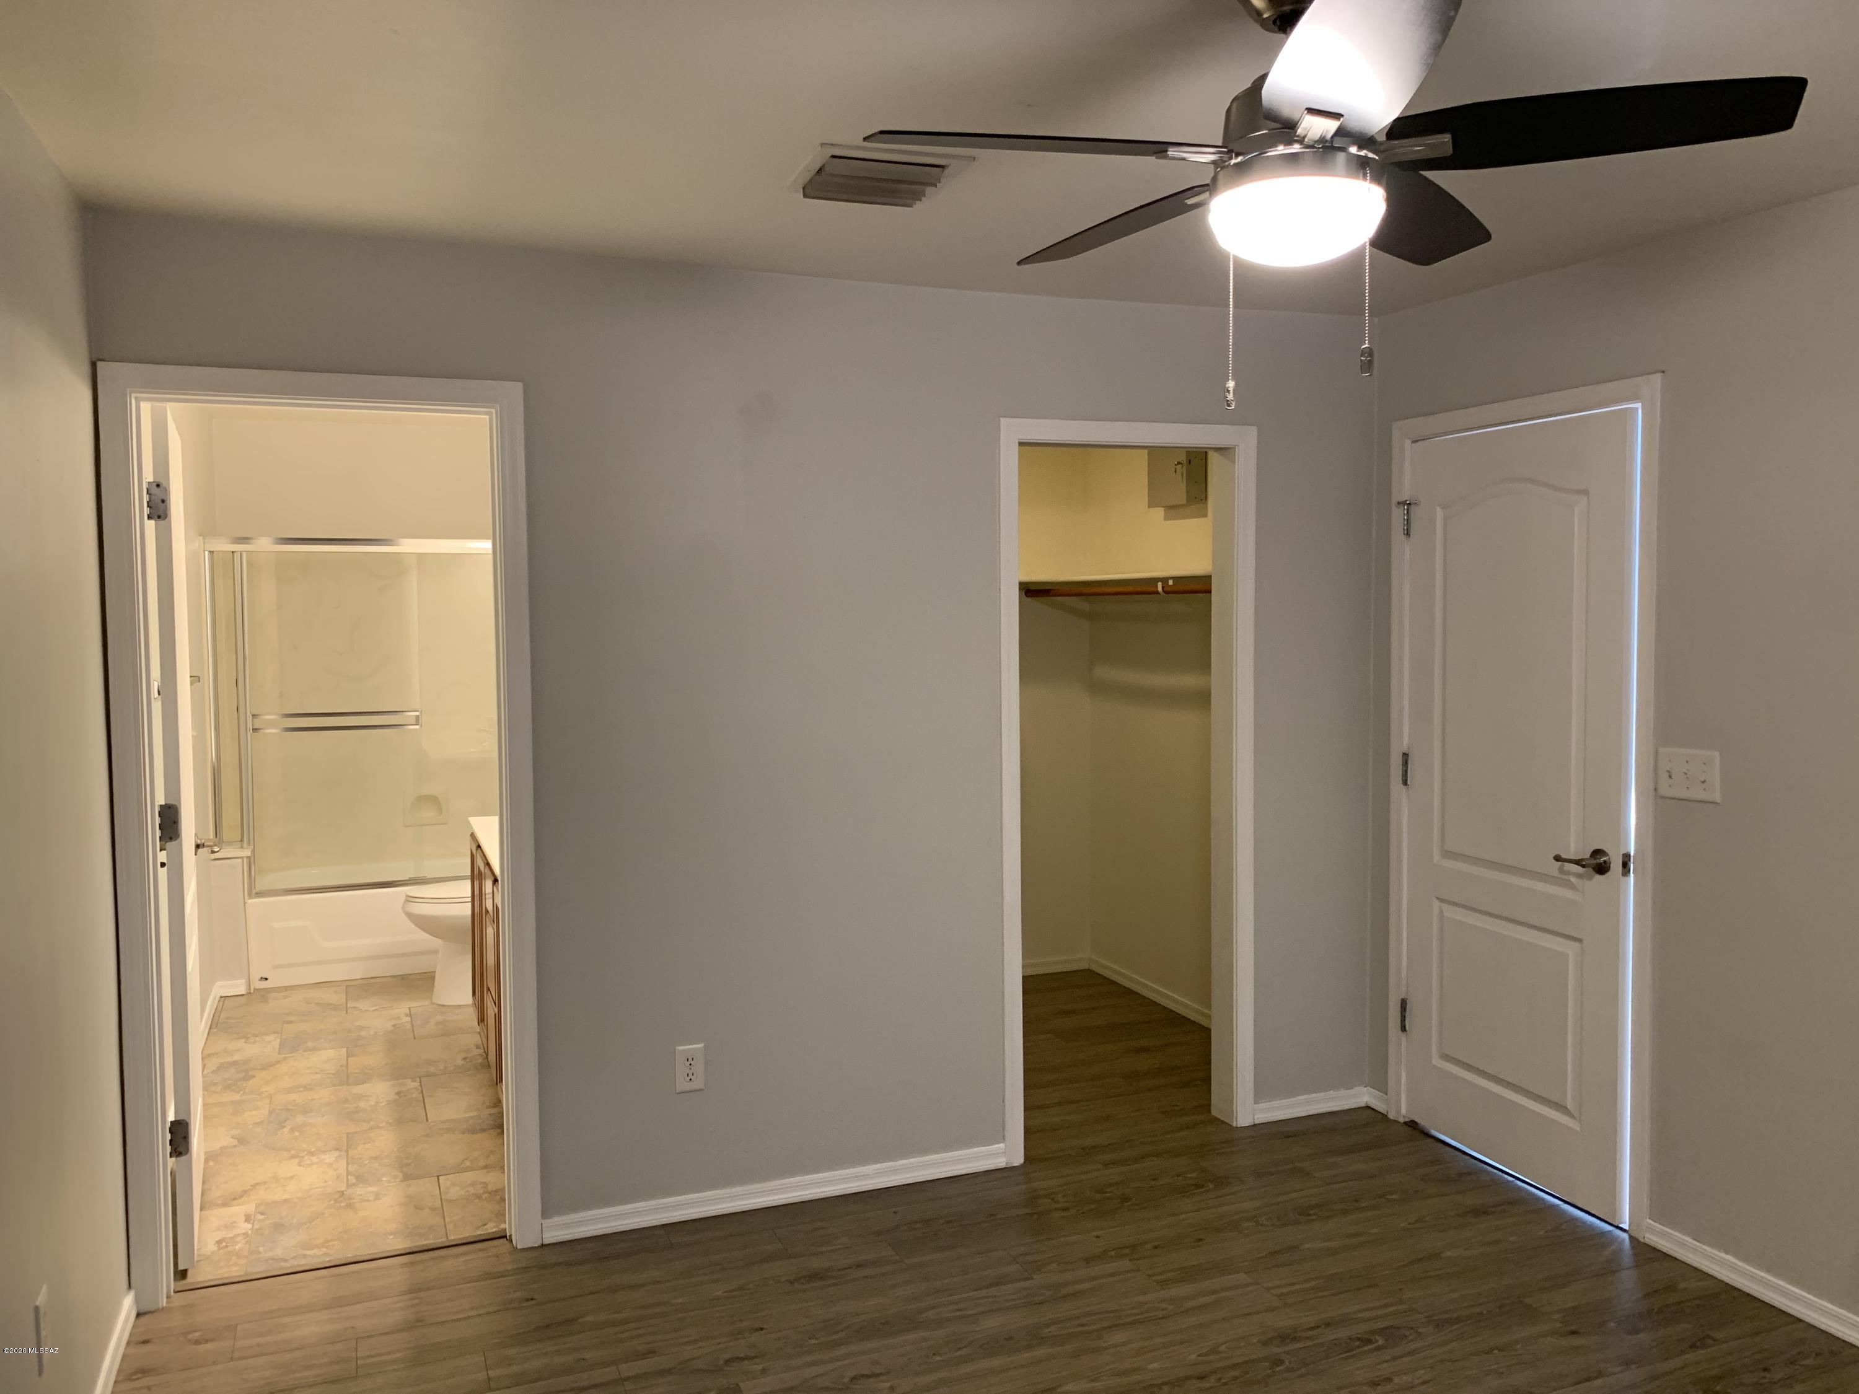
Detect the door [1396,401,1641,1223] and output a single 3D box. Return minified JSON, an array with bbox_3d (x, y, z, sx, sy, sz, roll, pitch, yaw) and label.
[{"bbox_3d":[1.603,0.259,3.795,0.120,2.094,0.936,-2,3,-21],"label":"door"}]

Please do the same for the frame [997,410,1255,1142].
[{"bbox_3d":[0.568,0.263,4.048,0.822,2.081,0.145,-2,3,-21],"label":"frame"}]

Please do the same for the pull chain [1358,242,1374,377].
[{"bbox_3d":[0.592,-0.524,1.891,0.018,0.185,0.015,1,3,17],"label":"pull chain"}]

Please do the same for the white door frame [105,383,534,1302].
[{"bbox_3d":[-1.401,0.317,3.300,0.885,2.110,0.140,-2,3,-22],"label":"white door frame"}]

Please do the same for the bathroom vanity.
[{"bbox_3d":[-1.204,0.894,4.711,0.560,0.800,1.500,-2,3,-22],"label":"bathroom vanity"}]

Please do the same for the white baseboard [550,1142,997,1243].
[{"bbox_3d":[-0.374,1.315,3.701,1.264,0.059,0.014,-2,3,-22],"label":"white baseboard"}]

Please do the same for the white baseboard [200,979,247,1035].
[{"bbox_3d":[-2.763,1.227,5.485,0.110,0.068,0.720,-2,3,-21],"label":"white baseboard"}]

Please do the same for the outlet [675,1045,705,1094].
[{"bbox_3d":[-0.608,0.950,3.558,0.073,0.119,0.010,-2,3,-21],"label":"outlet"}]

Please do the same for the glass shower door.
[{"bbox_3d":[-2.232,0.095,6.079,1.360,1.444,0.050,-2,3,-22],"label":"glass shower door"}]

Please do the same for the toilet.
[{"bbox_3d":[-1.824,0.855,5.855,0.710,0.750,0.450,-2,3,-21],"label":"toilet"}]

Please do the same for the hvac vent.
[{"bbox_3d":[-0.104,-1.040,2.826,0.305,0.035,0.295,-2,3,-17],"label":"hvac vent"}]

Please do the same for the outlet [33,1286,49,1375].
[{"bbox_3d":[-1.479,1.057,2.325,0.008,0.123,0.077,-2,3,-22],"label":"outlet"}]

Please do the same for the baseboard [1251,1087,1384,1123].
[{"bbox_3d":[1.187,1.268,4.329,0.438,0.059,0.016,-2,3,-22],"label":"baseboard"}]

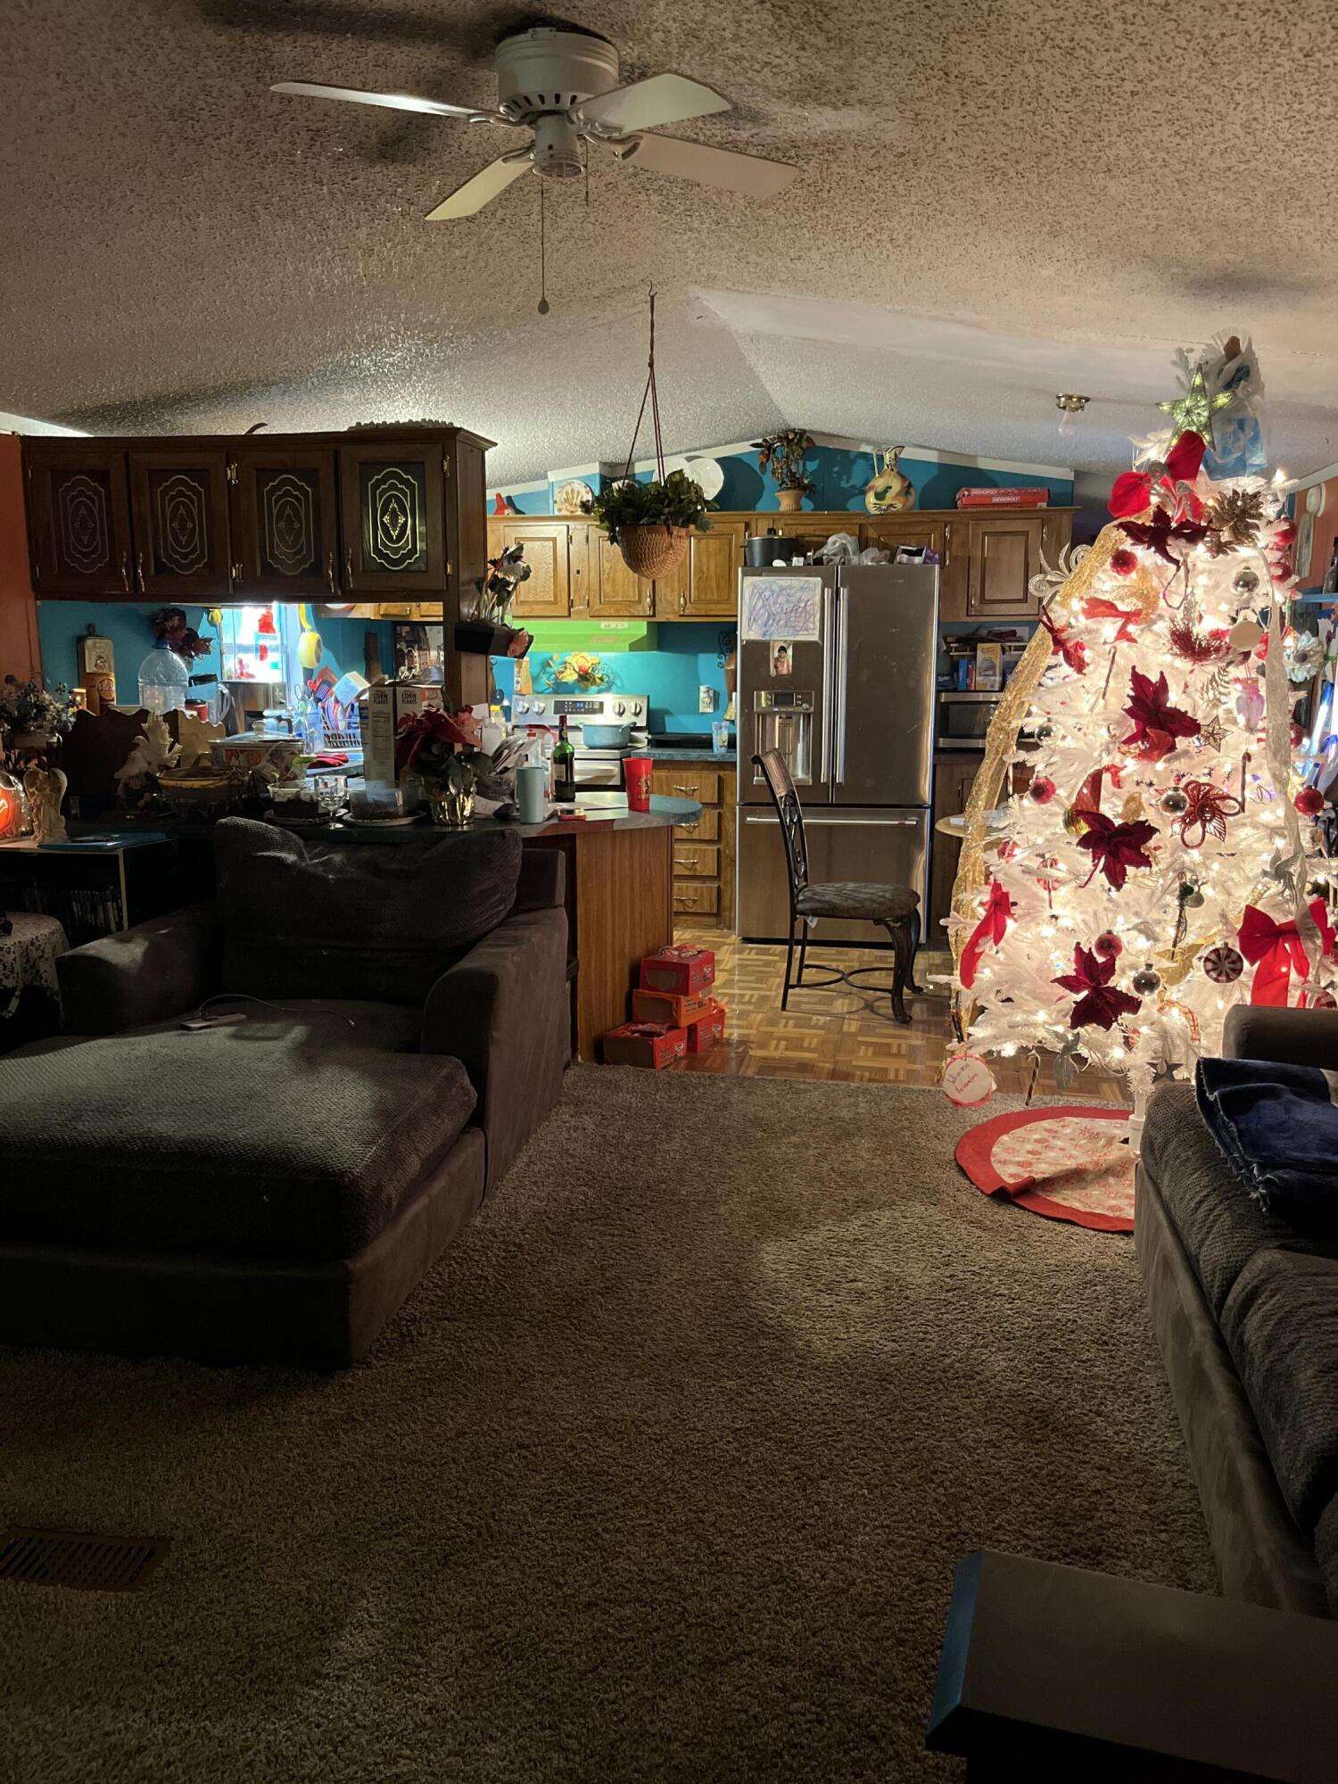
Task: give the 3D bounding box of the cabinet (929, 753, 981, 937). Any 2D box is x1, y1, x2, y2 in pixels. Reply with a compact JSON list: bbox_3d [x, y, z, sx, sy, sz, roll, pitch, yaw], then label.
[{"bbox_3d":[1.593,-0.239,6.587,0.580,0.920,0.610,2,11,10],"label":"cabinet"}]

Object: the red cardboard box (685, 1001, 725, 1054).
[{"bbox_3d":[0.072,0.492,4.857,0.180,0.110,0.210,6,12,28],"label":"red cardboard box"}]

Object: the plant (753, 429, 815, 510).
[{"bbox_3d":[0.580,-2.122,6.743,0.293,0.398,0.270,2,11,10],"label":"plant"}]

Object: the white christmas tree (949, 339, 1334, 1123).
[{"bbox_3d":[1.261,-0.314,3.540,1.040,2.146,1.040,2,11,10],"label":"white christmas tree"}]

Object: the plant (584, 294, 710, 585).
[{"bbox_3d":[-0.064,-1.350,3.981,0.388,0.827,0.368,2,11,10],"label":"plant"}]

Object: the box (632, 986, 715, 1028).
[{"bbox_3d":[0.017,0.392,4.777,0.197,0.110,0.222,6,12,29],"label":"box"}]

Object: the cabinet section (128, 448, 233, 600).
[{"bbox_3d":[-1.647,-1.284,4.723,0.384,0.511,0.303,2,10,9],"label":"cabinet section"}]

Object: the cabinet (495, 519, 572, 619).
[{"bbox_3d":[-0.668,-1.694,7.085,0.404,0.509,0.310,2,11,10],"label":"cabinet"}]

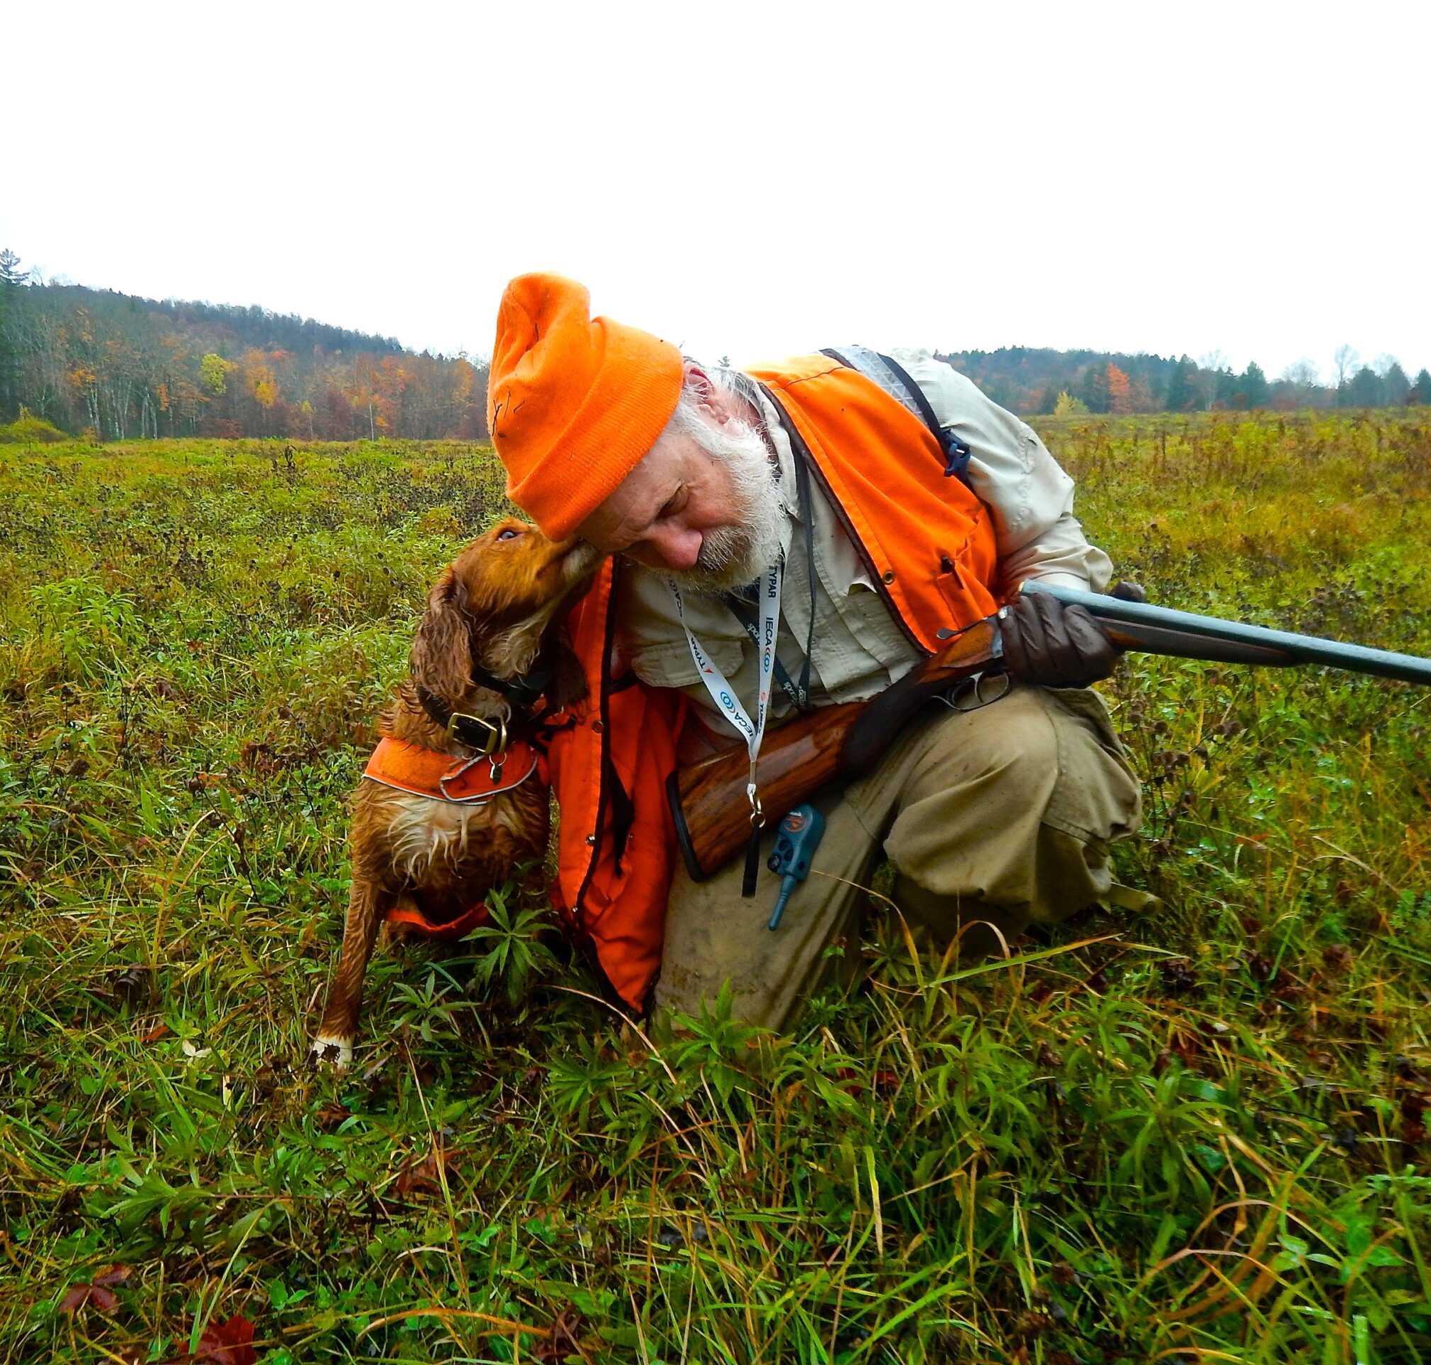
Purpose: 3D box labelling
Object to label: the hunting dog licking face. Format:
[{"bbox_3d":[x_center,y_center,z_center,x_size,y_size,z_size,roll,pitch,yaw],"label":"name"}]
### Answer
[{"bbox_3d":[-0.284,0.078,1.588,0.310,0.570,0.580,-1,12,0],"label":"hunting dog licking face"}]

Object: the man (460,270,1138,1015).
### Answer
[{"bbox_3d":[0.134,-0.068,1.600,0.760,0.840,0.740,0,12,3],"label":"man"}]

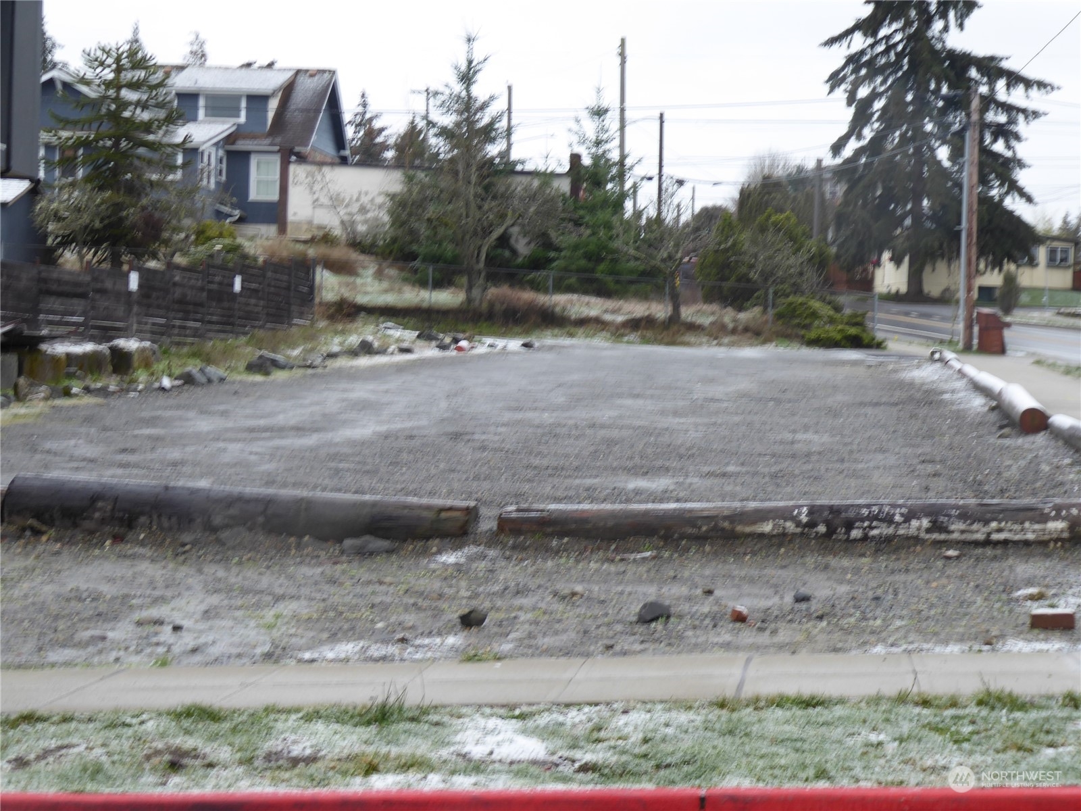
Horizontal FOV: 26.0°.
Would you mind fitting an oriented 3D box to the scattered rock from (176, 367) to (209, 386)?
[{"bbox_3d":[-4.531,-0.379,30.500,0.380,0.220,0.320,2,2,7],"label":"scattered rock"}]

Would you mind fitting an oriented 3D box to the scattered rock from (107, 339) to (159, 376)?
[{"bbox_3d":[-5.649,-0.674,32.500,0.640,0.490,0.580,2,2,7],"label":"scattered rock"}]

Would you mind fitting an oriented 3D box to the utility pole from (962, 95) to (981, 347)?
[{"bbox_3d":[10.503,-4.501,57.000,0.280,6.400,0.280,1,1,0],"label":"utility pole"}]

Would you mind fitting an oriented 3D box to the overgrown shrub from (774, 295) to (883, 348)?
[{"bbox_3d":[6.824,-1.991,55.500,2.500,1.200,1.900,2,2,7],"label":"overgrown shrub"}]

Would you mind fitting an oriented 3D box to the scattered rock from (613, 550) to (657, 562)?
[{"bbox_3d":[0.602,0.956,14.900,0.280,0.060,0.130,2,3,2],"label":"scattered rock"}]

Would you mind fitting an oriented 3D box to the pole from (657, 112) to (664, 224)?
[{"bbox_3d":[7.118,-12.343,140.000,0.270,10.200,0.270,2,2,7],"label":"pole"}]

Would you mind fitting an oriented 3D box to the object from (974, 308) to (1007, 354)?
[{"bbox_3d":[11.006,-1.798,57.000,0.720,1.150,0.600,1,3,-15],"label":"object"}]

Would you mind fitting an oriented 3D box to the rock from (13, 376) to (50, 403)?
[{"bbox_3d":[-6.940,-0.225,32.000,0.510,0.370,0.420,2,3,-12],"label":"rock"}]

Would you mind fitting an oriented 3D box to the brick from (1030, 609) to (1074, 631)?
[{"bbox_3d":[2.406,1.008,11.000,0.200,0.067,0.096,2,2,11],"label":"brick"}]

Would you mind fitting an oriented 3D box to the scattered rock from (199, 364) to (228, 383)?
[{"bbox_3d":[-5.331,-0.517,38.200,0.460,0.310,0.380,2,3,-8],"label":"scattered rock"}]

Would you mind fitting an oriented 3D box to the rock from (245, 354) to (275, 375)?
[{"bbox_3d":[-4.992,-0.722,41.700,0.530,0.370,0.430,2,3,-7],"label":"rock"}]

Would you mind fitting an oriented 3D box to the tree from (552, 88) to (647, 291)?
[{"bbox_3d":[1.629,-5.988,65.000,2.700,5.700,2.700,2,3,1],"label":"tree"}]

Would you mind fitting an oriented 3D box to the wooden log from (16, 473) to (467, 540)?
[{"bbox_3d":[-2.159,0.746,16.750,3.420,0.370,0.360,2,3,8],"label":"wooden log"}]

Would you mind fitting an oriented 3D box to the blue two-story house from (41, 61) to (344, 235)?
[{"bbox_3d":[-13.744,-9.687,90.000,12.000,6.900,8.500,3,3,8],"label":"blue two-story house"}]

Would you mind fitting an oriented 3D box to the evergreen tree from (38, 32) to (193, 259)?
[{"bbox_3d":[-9.833,-5.910,54.000,3.500,5.400,3.500,2,2,7],"label":"evergreen tree"}]

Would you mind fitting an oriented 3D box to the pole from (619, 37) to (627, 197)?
[{"bbox_3d":[4.584,-13.289,130.000,0.280,14.200,0.280,1,1,0],"label":"pole"}]

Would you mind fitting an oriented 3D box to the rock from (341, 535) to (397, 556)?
[{"bbox_3d":[-0.971,0.794,13.300,0.310,0.115,0.200,1,1,0],"label":"rock"}]

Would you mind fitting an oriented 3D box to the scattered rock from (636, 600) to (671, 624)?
[{"bbox_3d":[0.536,0.979,11.100,0.170,0.100,0.140,2,2,7],"label":"scattered rock"}]

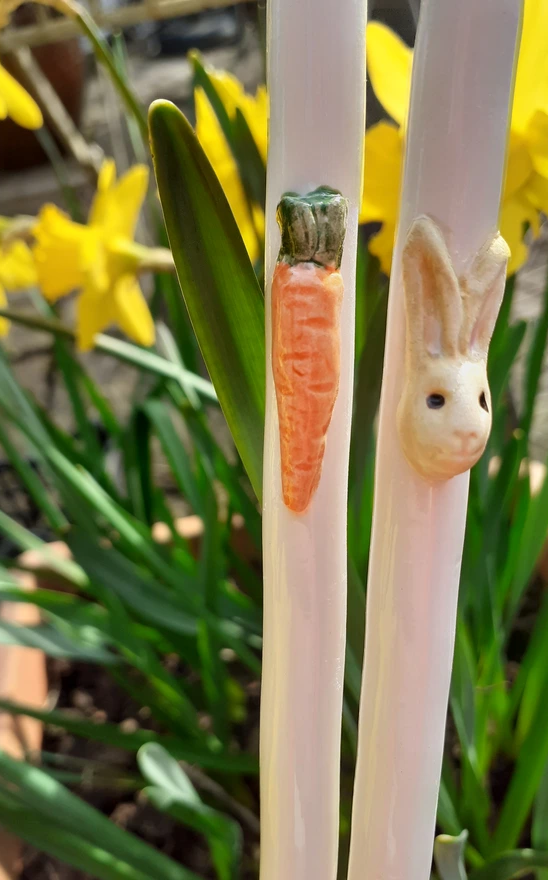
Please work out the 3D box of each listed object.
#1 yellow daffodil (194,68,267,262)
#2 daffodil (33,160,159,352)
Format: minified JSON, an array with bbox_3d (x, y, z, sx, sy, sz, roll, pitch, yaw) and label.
[{"bbox_3d":[-0.012,-0.095,0.240,0.046,0.070,0.068,-3,22,-6],"label":"yellow daffodil"},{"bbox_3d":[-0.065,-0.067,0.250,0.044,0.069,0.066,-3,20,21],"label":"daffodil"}]

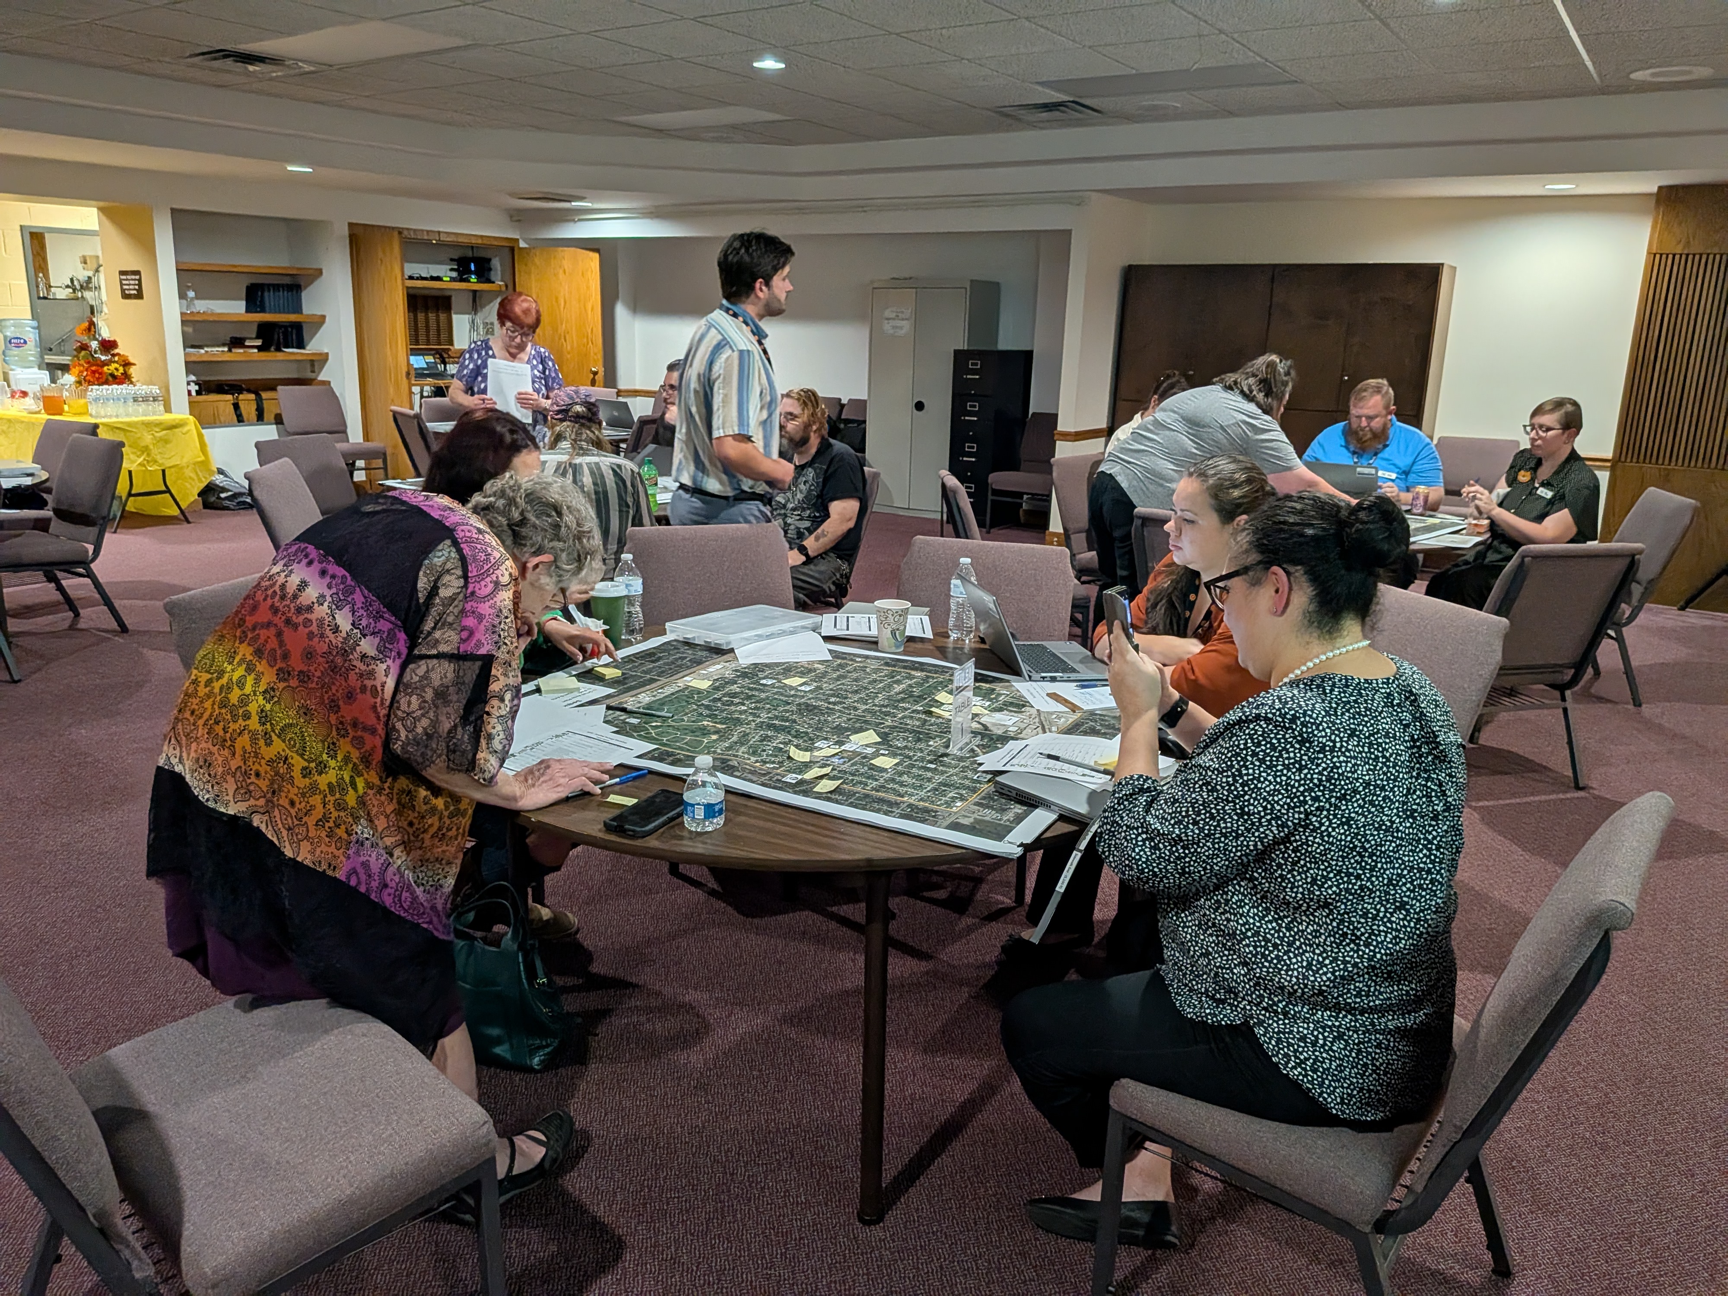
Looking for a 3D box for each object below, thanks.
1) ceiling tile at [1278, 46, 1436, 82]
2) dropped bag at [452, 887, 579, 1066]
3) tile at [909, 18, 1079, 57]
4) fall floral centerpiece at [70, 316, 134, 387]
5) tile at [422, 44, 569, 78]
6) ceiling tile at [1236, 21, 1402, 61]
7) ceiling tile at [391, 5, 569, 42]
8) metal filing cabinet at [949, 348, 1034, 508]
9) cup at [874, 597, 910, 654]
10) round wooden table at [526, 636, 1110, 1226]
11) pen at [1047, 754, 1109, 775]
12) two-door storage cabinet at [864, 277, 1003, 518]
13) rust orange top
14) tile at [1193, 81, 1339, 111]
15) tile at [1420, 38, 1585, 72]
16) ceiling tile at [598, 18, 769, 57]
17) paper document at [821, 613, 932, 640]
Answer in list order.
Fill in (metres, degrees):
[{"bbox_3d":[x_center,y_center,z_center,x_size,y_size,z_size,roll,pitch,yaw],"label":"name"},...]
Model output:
[{"bbox_3d":[2.241,-2.683,5.516,0.600,0.020,0.600,12,19,32],"label":"ceiling tile"},{"bbox_3d":[-0.768,0.683,2.576,0.230,0.385,0.160,4,16,9],"label":"dropped bag"},{"bbox_3d":[0.537,-2.624,5.147,0.600,0.020,0.600,11,18,32],"label":"tile"},{"bbox_3d":[-5.493,-2.003,8.599,0.430,0.600,0.430,12,19,32],"label":"fall floral centerpiece"},{"bbox_3d":[-1.815,-2.923,5.977,0.600,0.020,0.600,12,19,32],"label":"tile"},{"bbox_3d":[1.889,-2.545,5.002,0.600,0.020,0.600,11,18,32],"label":"ceiling tile"},{"bbox_3d":[-1.642,-2.686,5.163,0.610,0.020,0.610,12,19,32],"label":"ceiling tile"},{"bbox_3d":[0.995,-1.646,9.378,0.385,1.320,0.630,12,19,32],"label":"metal filing cabinet"},{"bbox_3d":[0.071,-0.052,3.005,0.091,0.116,0.091,2,16,0],"label":"cup"},{"bbox_3d":[-0.114,0.483,2.662,1.528,0.757,1.528,1,16,0],"label":"round wooden table"},{"bbox_3d":[0.386,0.212,2.190,0.150,0.011,0.011,15,20,39],"label":"pen"},{"bbox_3d":[0.534,-1.999,9.680,0.914,1.830,0.460,12,18,32],"label":"two-door storage cabinet"},{"bbox_3d":[0.869,0.061,2.856,0.460,0.540,0.460,-4,17,-19],"label":"rust orange top"},{"bbox_3d":[2.104,-2.900,6.293,0.600,0.020,0.600,11,18,32],"label":"tile"},{"bbox_3d":[2.740,-2.557,5.153,0.600,0.020,0.600,11,18,32],"label":"tile"},{"bbox_3d":[-0.801,-2.710,5.329,0.610,0.020,0.610,12,19,32],"label":"ceiling tile"},{"bbox_3d":[0.035,-0.056,3.085,0.280,0.010,0.220,2,15,0],"label":"paper document"}]

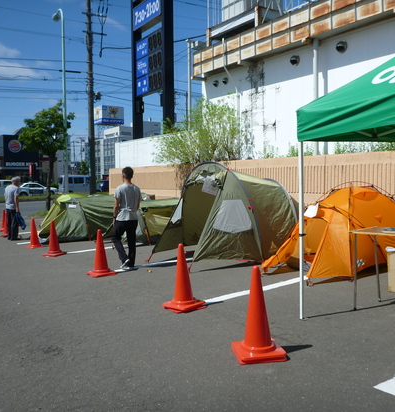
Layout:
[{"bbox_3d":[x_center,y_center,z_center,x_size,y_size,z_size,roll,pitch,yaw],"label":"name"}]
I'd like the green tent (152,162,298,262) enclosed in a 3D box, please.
[{"bbox_3d":[1.062,-0.013,9.454,3.600,1.800,2.450,-2,3,-36],"label":"green tent"}]

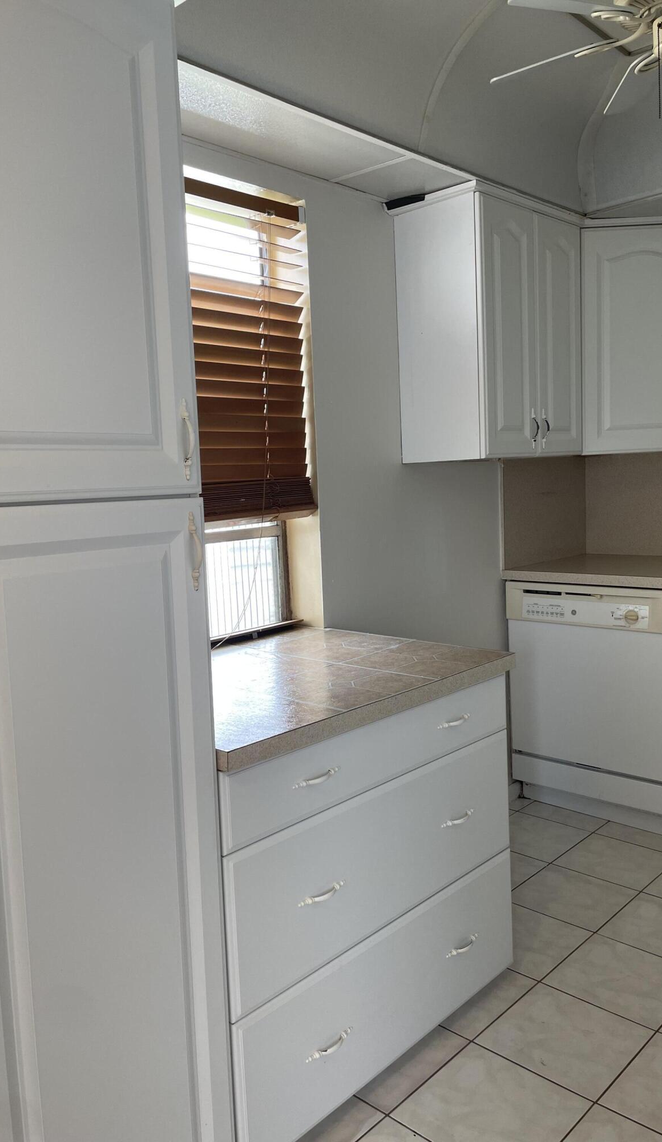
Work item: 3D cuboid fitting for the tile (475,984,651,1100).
[{"bbox_3d":[0.537,1.073,1.968,0.302,0.010,0.299,4,9,44],"label":"tile"}]

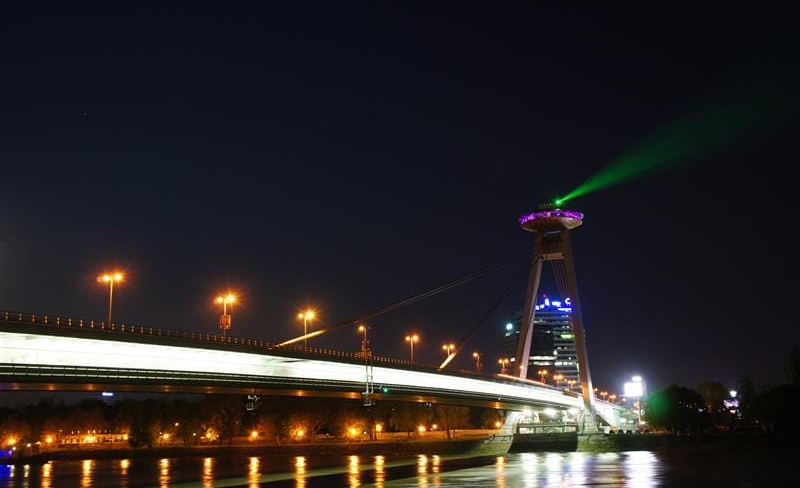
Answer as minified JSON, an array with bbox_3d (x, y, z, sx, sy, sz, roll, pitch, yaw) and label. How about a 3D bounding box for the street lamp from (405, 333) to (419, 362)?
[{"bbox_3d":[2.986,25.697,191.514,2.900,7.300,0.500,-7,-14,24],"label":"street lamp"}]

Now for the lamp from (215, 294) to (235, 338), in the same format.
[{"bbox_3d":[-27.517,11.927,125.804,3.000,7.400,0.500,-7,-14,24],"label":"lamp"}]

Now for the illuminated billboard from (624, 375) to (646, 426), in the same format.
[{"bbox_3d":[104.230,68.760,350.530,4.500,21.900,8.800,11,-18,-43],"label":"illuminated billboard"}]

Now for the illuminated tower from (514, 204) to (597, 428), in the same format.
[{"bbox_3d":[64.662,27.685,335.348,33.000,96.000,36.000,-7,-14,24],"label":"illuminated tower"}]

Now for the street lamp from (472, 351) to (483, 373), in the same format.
[{"bbox_3d":[23.202,35.367,235.335,2.800,7.100,0.500,-7,-14,24],"label":"street lamp"}]

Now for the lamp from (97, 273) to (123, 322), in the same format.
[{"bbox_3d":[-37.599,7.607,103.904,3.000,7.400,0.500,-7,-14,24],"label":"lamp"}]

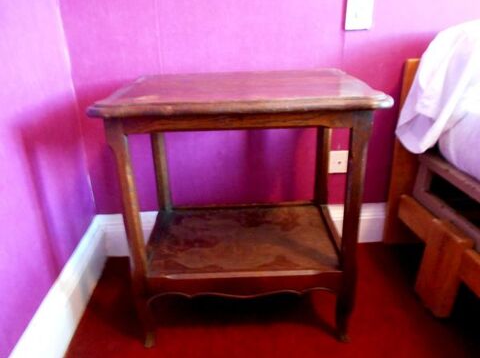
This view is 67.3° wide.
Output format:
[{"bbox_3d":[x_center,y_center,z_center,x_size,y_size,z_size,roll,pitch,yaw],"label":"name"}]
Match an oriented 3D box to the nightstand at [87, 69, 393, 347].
[{"bbox_3d":[0.007,0.081,1.038,0.612,0.690,0.403,-1,24,0],"label":"nightstand"}]

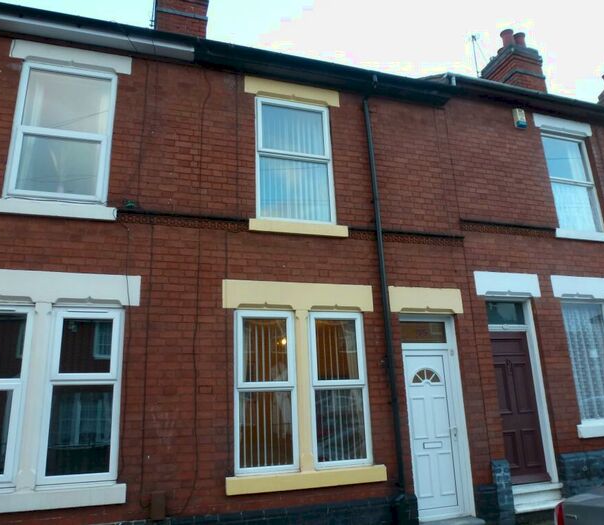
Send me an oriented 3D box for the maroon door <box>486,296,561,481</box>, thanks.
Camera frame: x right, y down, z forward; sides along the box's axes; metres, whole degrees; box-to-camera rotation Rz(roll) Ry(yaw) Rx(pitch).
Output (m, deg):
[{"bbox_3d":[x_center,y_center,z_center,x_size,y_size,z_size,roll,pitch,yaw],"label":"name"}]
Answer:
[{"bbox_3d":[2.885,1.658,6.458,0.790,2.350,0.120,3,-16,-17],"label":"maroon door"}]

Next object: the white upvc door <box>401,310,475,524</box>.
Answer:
[{"bbox_3d":[1.584,1.832,5.989,0.800,2.386,0.090,3,-16,-17],"label":"white upvc door"}]

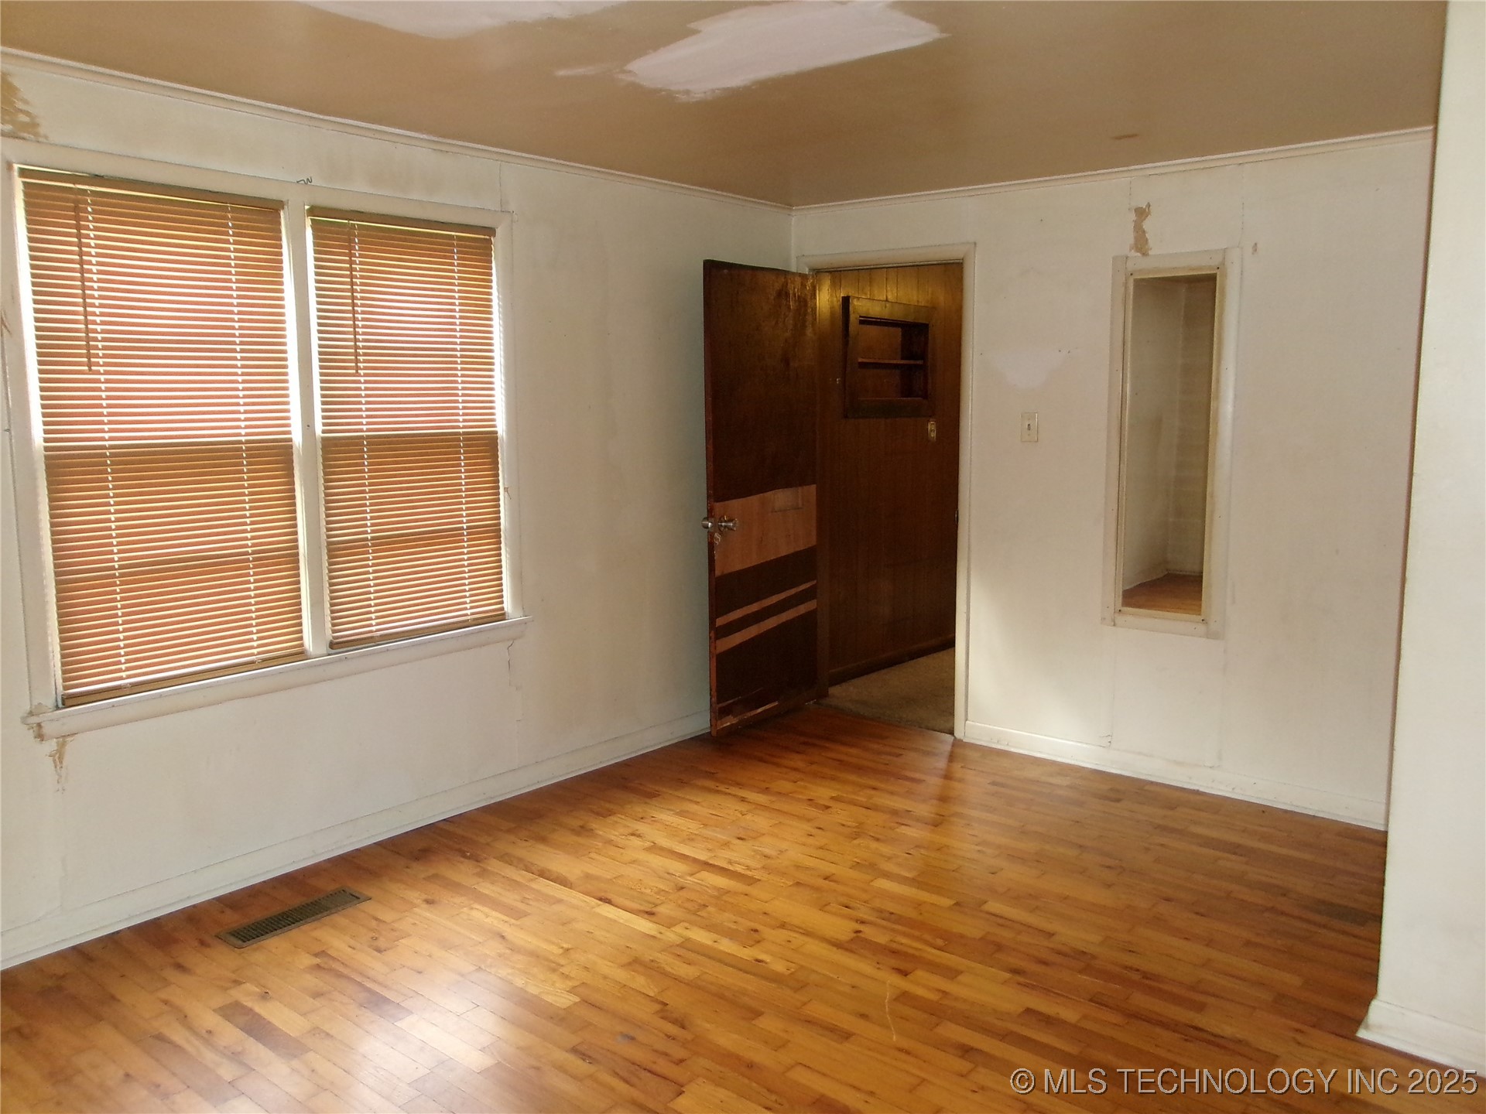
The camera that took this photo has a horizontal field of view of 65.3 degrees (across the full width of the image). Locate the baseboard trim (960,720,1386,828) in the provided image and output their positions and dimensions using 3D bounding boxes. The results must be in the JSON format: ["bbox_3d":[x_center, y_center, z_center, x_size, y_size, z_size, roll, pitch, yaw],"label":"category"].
[{"bbox_3d":[1.613,0.810,4.396,1.702,0.095,0.020,6,10,40],"label":"baseboard trim"}]

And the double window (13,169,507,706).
[{"bbox_3d":[-1.351,-0.373,3.543,0.100,1.378,1.498,6,10,40],"label":"double window"}]

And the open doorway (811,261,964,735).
[{"bbox_3d":[0.643,-0.250,5.131,0.769,2.006,0.130,6,10,40],"label":"open doorway"}]

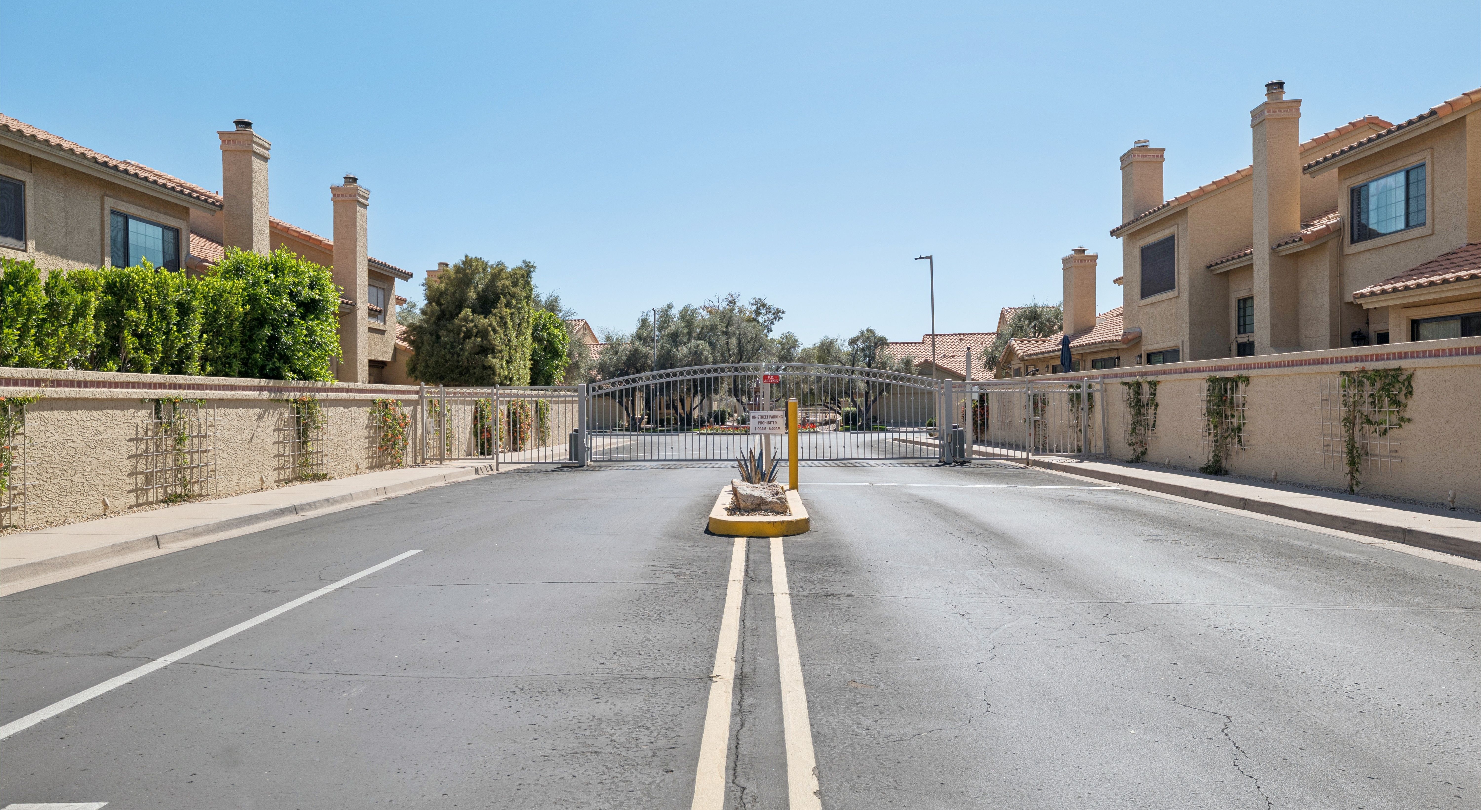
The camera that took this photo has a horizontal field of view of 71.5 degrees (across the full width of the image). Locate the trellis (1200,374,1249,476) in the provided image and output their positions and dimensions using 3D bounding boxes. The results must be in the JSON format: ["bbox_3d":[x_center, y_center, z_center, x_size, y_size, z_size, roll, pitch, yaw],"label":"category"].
[{"bbox_3d":[7.594,0.336,16.200,0.220,1.550,1.600,0,0,0],"label":"trellis"}]

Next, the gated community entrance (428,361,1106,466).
[{"bbox_3d":[0.480,0.245,22.500,15.200,2.270,0.500,0,0,1],"label":"gated community entrance"}]

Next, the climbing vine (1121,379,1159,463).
[{"bbox_3d":[7.545,0.329,19.500,0.280,1.603,1.350,0,0,0],"label":"climbing vine"}]

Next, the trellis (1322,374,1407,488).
[{"bbox_3d":[7.625,0.260,12.709,0.150,1.250,1.720,0,0,1],"label":"trellis"}]

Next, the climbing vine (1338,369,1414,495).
[{"bbox_3d":[7.565,0.329,12.300,0.280,1.549,1.050,0,0,0],"label":"climbing vine"}]

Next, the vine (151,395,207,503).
[{"bbox_3d":[-7.022,0.550,12.800,0.260,1.300,1.150,0,0,1],"label":"vine"}]

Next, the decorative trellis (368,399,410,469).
[{"bbox_3d":[-6.886,0.555,20.150,0.300,1.380,1.450,0,0,1],"label":"decorative trellis"}]

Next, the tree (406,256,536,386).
[{"bbox_3d":[-8.737,-1.750,33.000,3.800,5.876,3.800,0,0,1],"label":"tree"}]

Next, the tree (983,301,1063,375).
[{"bbox_3d":[14.422,-2.100,52.000,4.600,6.200,4.400,0,0,1],"label":"tree"}]

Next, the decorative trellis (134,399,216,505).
[{"bbox_3d":[-7.169,0.578,13.116,0.140,1.240,1.720,0,0,1],"label":"decorative trellis"}]

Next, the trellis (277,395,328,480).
[{"bbox_3d":[-6.995,0.546,16.450,0.220,1.313,1.620,0,0,1],"label":"trellis"}]

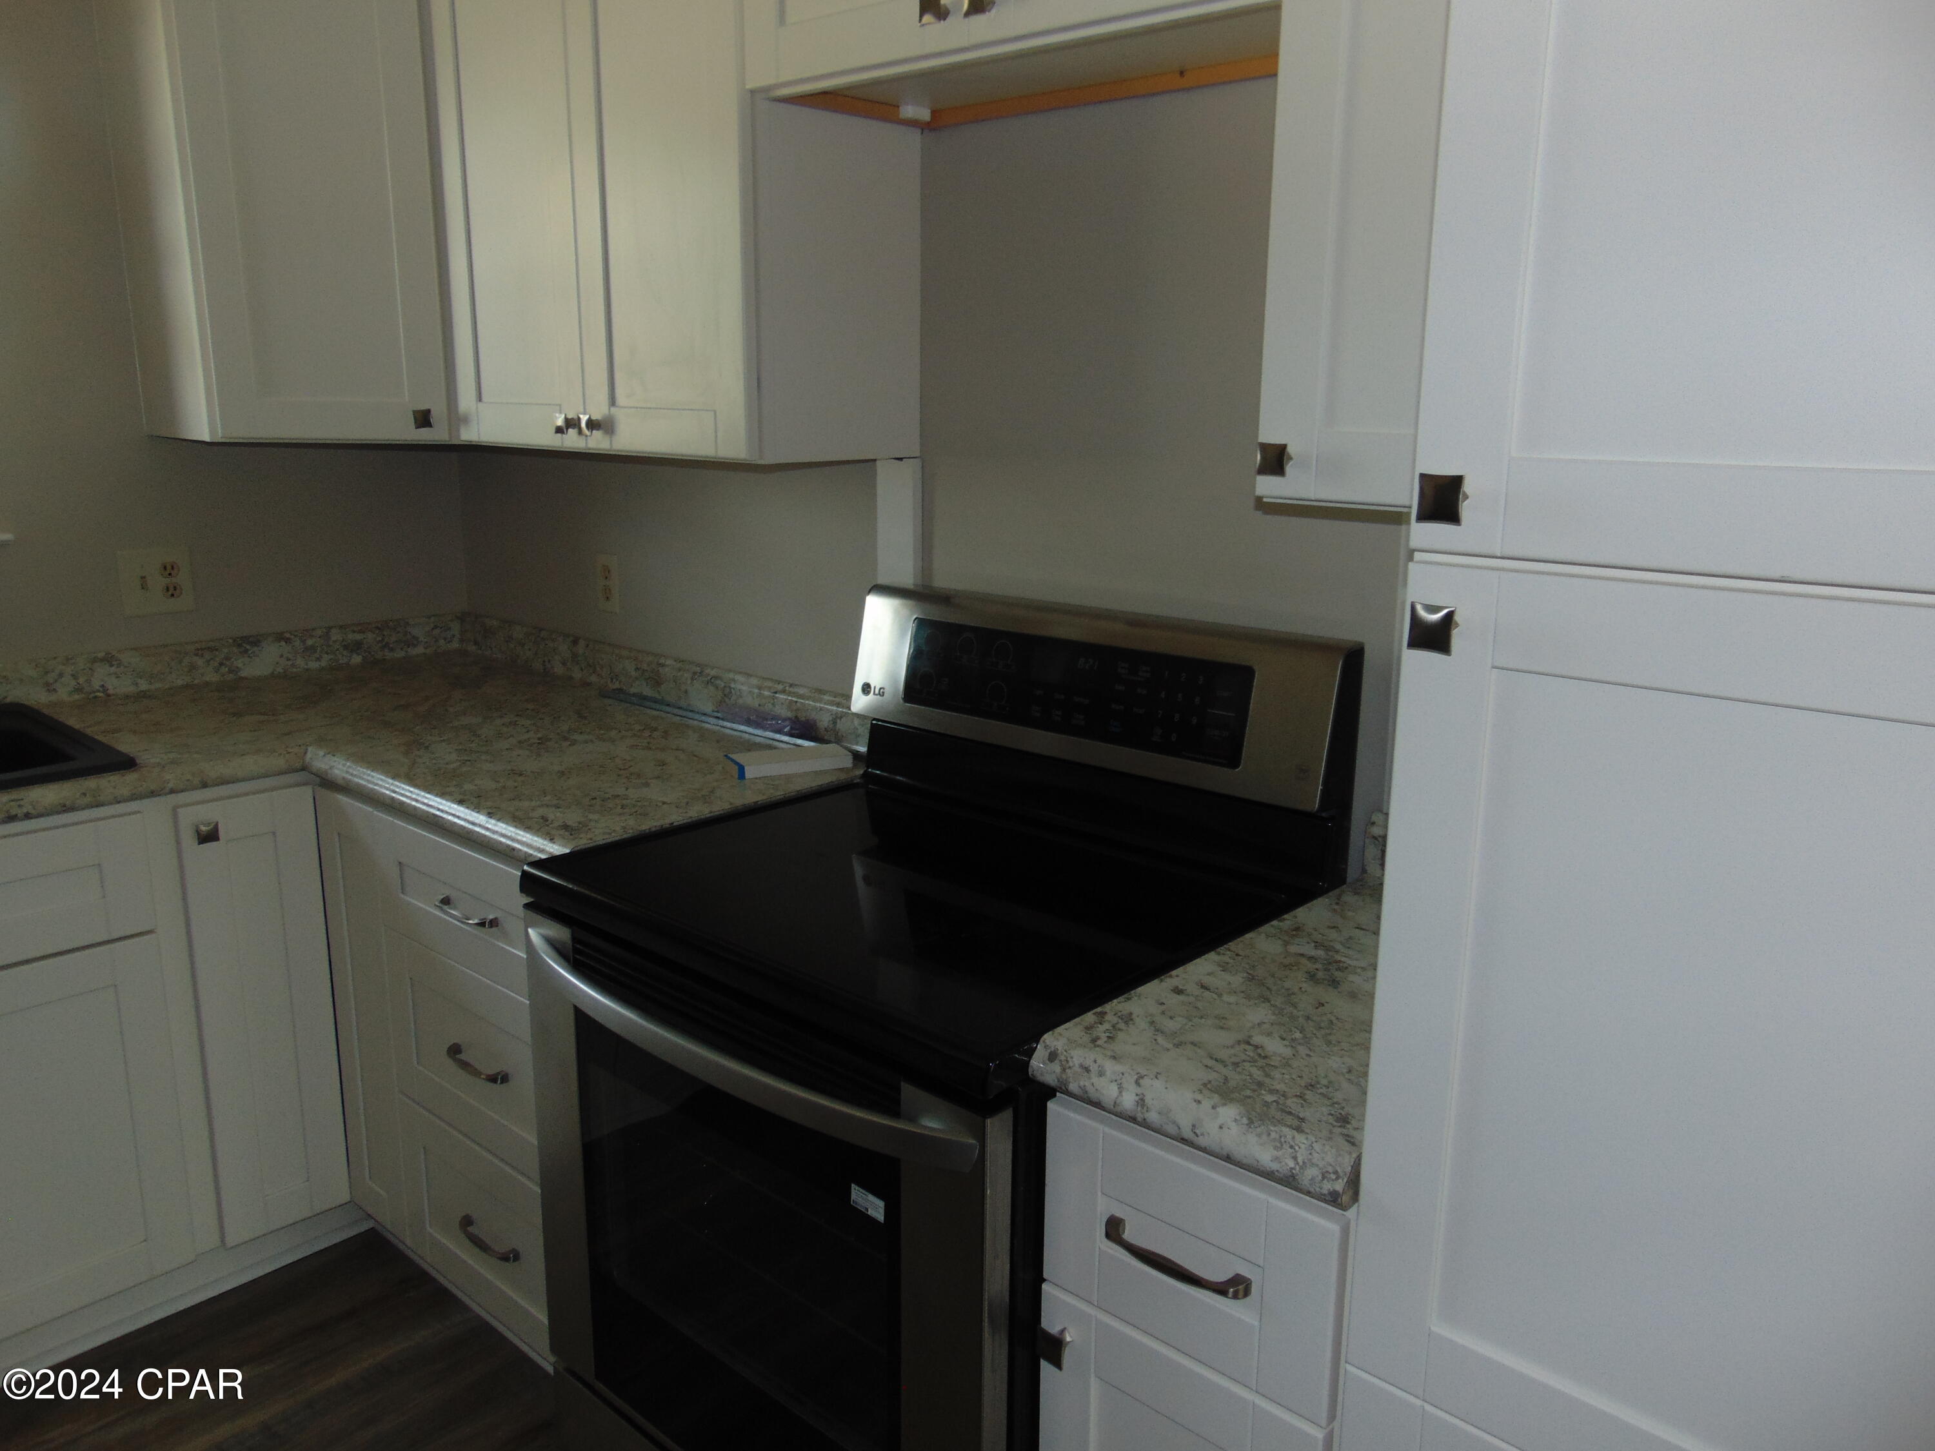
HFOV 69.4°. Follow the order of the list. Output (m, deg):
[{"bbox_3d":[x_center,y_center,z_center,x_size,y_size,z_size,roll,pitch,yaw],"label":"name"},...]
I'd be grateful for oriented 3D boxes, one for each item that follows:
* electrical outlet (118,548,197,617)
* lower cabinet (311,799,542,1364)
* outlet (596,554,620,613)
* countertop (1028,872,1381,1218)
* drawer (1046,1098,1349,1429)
[{"bbox_3d":[-1.508,-0.266,2.601,0.010,0.117,0.118,12,17,41],"label":"electrical outlet"},{"bbox_3d":[-0.581,0.481,2.305,0.741,0.805,0.600,12,17,41],"label":"lower cabinet"},{"bbox_3d":[-0.697,-0.272,2.688,0.070,0.114,0.010,12,17,41],"label":"outlet"},{"bbox_3d":[0.382,0.273,1.361,0.306,0.040,0.632,12,17,41],"label":"countertop"},{"bbox_3d":[0.322,0.407,1.317,0.286,0.182,0.447,12,17,41],"label":"drawer"}]

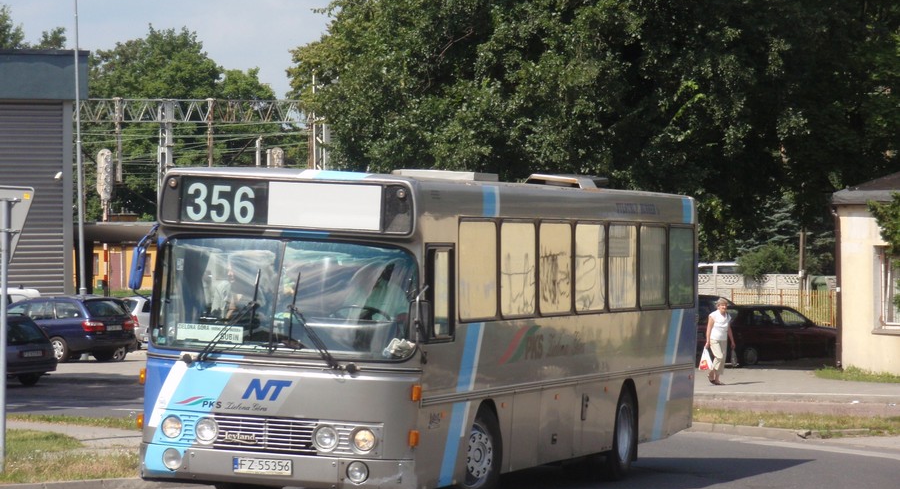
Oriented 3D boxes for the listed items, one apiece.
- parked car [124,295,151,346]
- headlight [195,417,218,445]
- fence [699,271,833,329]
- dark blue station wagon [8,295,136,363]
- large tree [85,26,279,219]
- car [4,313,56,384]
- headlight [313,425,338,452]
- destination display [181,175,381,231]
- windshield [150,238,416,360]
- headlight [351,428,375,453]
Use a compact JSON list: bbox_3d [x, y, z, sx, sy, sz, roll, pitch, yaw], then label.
[{"bbox_3d":[-7.100,2.070,101.900,4.150,1.440,1.700,0,-1,-37],"label":"parked car"},{"bbox_3d":[-2.087,1.592,32.501,0.215,0.220,0.100,3,1,16],"label":"headlight"},{"bbox_3d":[10.700,1.950,128.000,5.000,2.000,0.150,0,0,3],"label":"fence"},{"bbox_3d":[-9.410,1.970,88.500,4.620,1.500,1.740,-1,-1,42],"label":"dark blue station wagon"},{"bbox_3d":[-12.400,-3.500,175.000,9.500,13.100,9.000,0,0,0],"label":"large tree"},{"bbox_3d":[-9.600,2.030,73.800,4.100,1.410,1.680,-1,0,41],"label":"car"},{"bbox_3d":[-1.056,1.643,32.207,0.215,0.220,0.100,3,1,16],"label":"headlight"},{"bbox_3d":[-1.449,-0.342,32.470,1.840,0.410,0.100,3,1,16],"label":"destination display"},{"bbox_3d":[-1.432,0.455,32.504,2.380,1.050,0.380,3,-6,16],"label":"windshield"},{"bbox_3d":[-0.724,1.660,32.150,0.200,0.200,0.100,3,1,16],"label":"headlight"}]

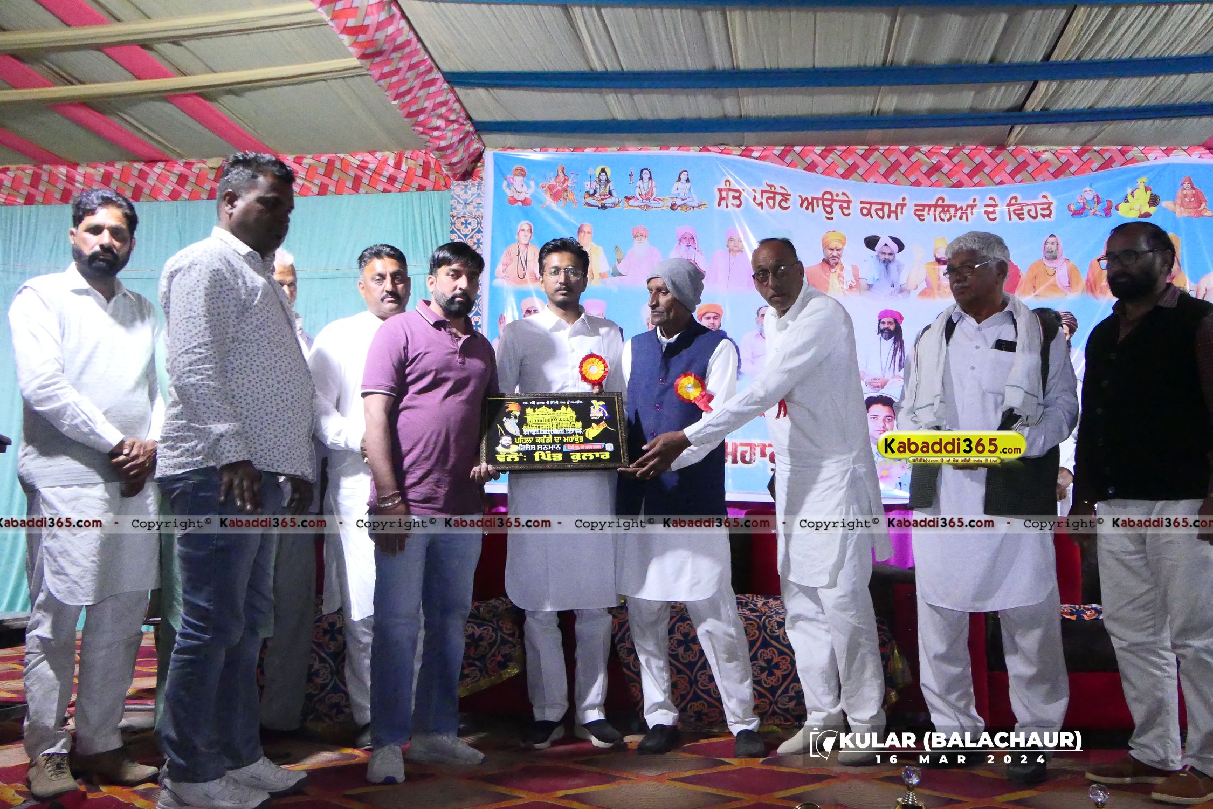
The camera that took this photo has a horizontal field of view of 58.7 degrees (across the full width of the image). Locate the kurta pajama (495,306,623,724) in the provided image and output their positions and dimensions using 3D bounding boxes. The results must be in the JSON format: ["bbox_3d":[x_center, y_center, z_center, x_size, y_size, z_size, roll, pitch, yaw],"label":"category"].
[{"bbox_3d":[-0.160,0.363,3.672,0.460,1.438,0.360,0,-6,-3],"label":"kurta pajama"}]

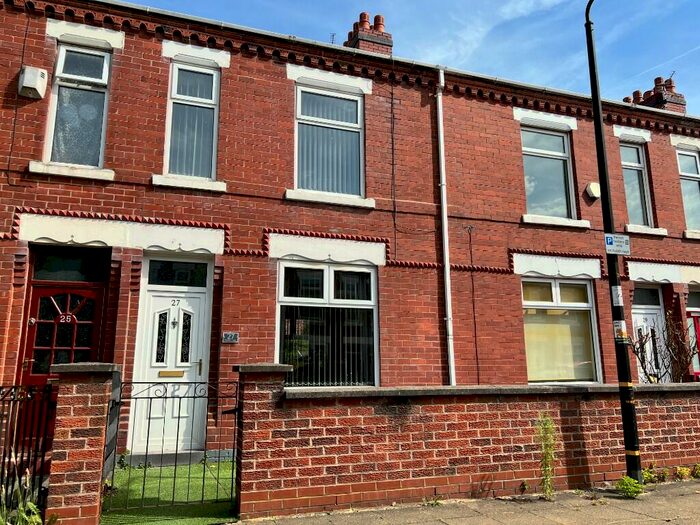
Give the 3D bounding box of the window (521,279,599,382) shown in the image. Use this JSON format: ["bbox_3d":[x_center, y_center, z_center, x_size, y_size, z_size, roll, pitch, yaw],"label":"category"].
[{"bbox_3d":[3.428,1.133,8.653,1.515,1.755,0.100,4,-13,-19],"label":"window"}]

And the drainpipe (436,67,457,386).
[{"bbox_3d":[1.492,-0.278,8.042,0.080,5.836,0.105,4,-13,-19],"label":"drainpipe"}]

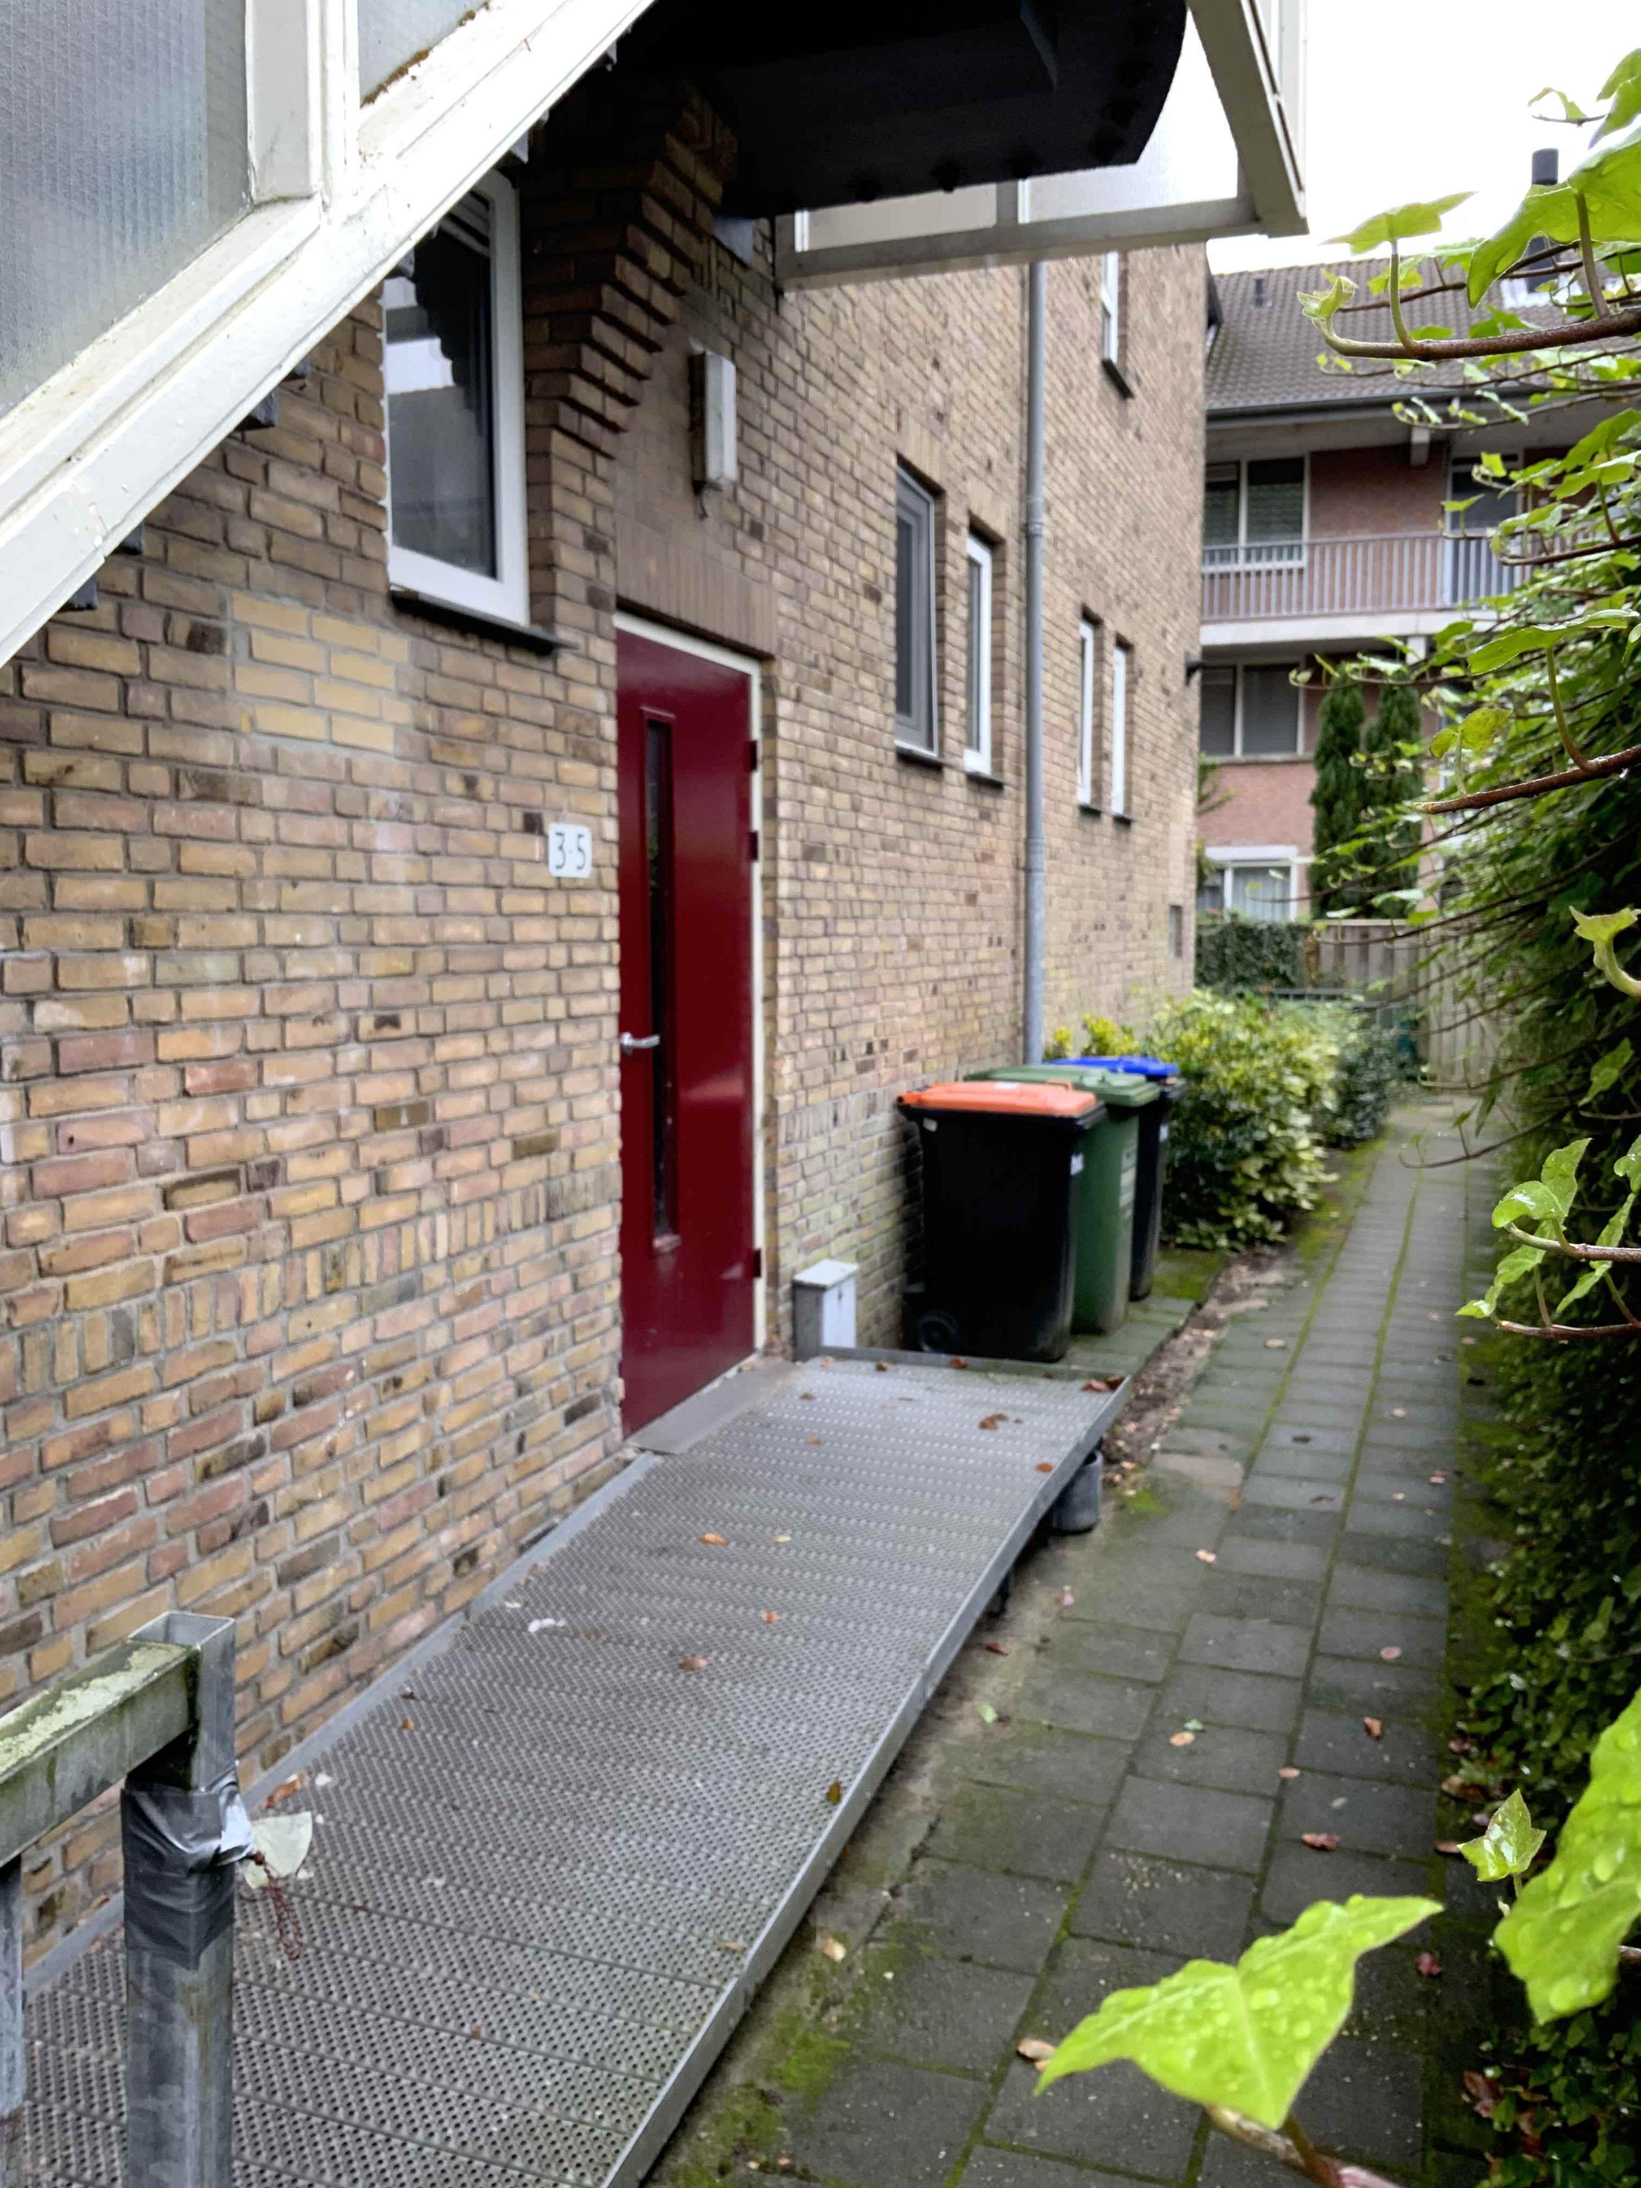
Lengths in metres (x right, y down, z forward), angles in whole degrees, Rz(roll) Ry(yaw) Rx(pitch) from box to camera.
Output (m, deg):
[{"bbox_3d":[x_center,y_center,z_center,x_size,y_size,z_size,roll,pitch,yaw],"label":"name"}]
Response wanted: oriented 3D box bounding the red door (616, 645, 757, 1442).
[{"bbox_3d":[-0.380,-0.179,5.033,0.060,2.018,0.930,2,6,20],"label":"red door"}]

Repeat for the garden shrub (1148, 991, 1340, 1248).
[{"bbox_3d":[2.201,0.073,9.889,1.120,1.250,1.800,2,6,20],"label":"garden shrub"}]

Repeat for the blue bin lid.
[{"bbox_3d":[1.196,-0.135,8.137,0.710,0.115,0.560,2,6,20],"label":"blue bin lid"}]

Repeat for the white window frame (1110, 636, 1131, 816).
[{"bbox_3d":[1.740,-2.174,10.897,0.090,0.990,0.600,2,6,20],"label":"white window frame"}]

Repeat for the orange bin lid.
[{"bbox_3d":[0.720,-0.005,7.035,0.700,0.105,0.550,2,6,20],"label":"orange bin lid"}]

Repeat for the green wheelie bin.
[{"bbox_3d":[0.978,0.405,7.554,0.740,1.045,0.580,2,6,20],"label":"green wheelie bin"}]

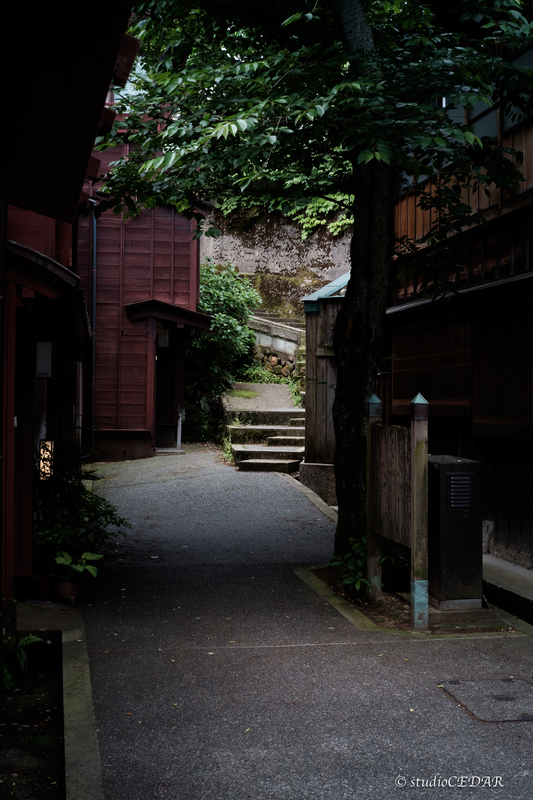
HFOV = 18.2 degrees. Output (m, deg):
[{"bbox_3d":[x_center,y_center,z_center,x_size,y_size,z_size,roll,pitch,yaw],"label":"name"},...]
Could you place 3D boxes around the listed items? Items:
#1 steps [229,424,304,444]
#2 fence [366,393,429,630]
[{"bbox_3d":[0.080,0.560,26.300,1.280,0.260,0.500,0,0,8],"label":"steps"},{"bbox_3d":[0.965,0.770,12.400,0.110,1.630,1.950,0,0,-6],"label":"fence"}]

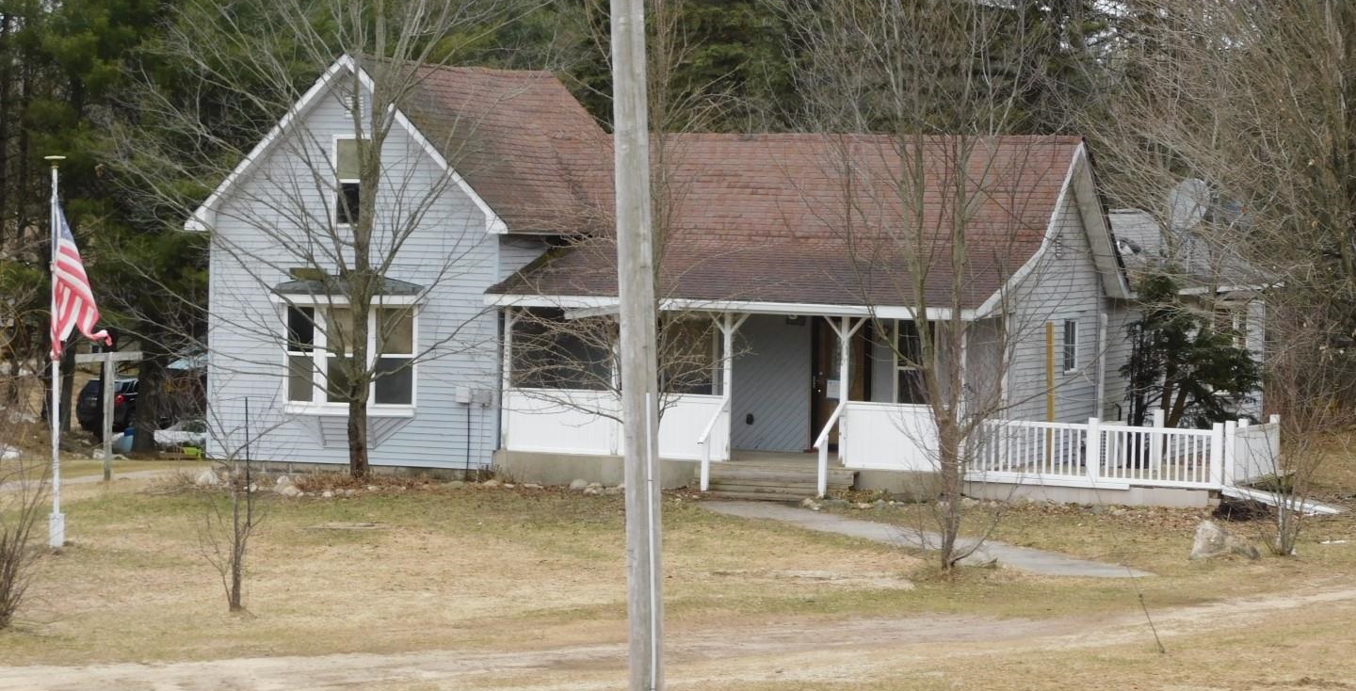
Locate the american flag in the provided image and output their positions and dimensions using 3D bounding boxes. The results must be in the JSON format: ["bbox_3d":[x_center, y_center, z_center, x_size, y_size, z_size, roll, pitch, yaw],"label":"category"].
[{"bbox_3d":[-7.178,-0.752,46.674,0.720,1.780,0.250,1,2,0],"label":"american flag"}]

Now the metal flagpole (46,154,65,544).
[{"bbox_3d":[-7.442,0.060,46.579,0.220,4.720,0.220,1,2,0],"label":"metal flagpole"}]

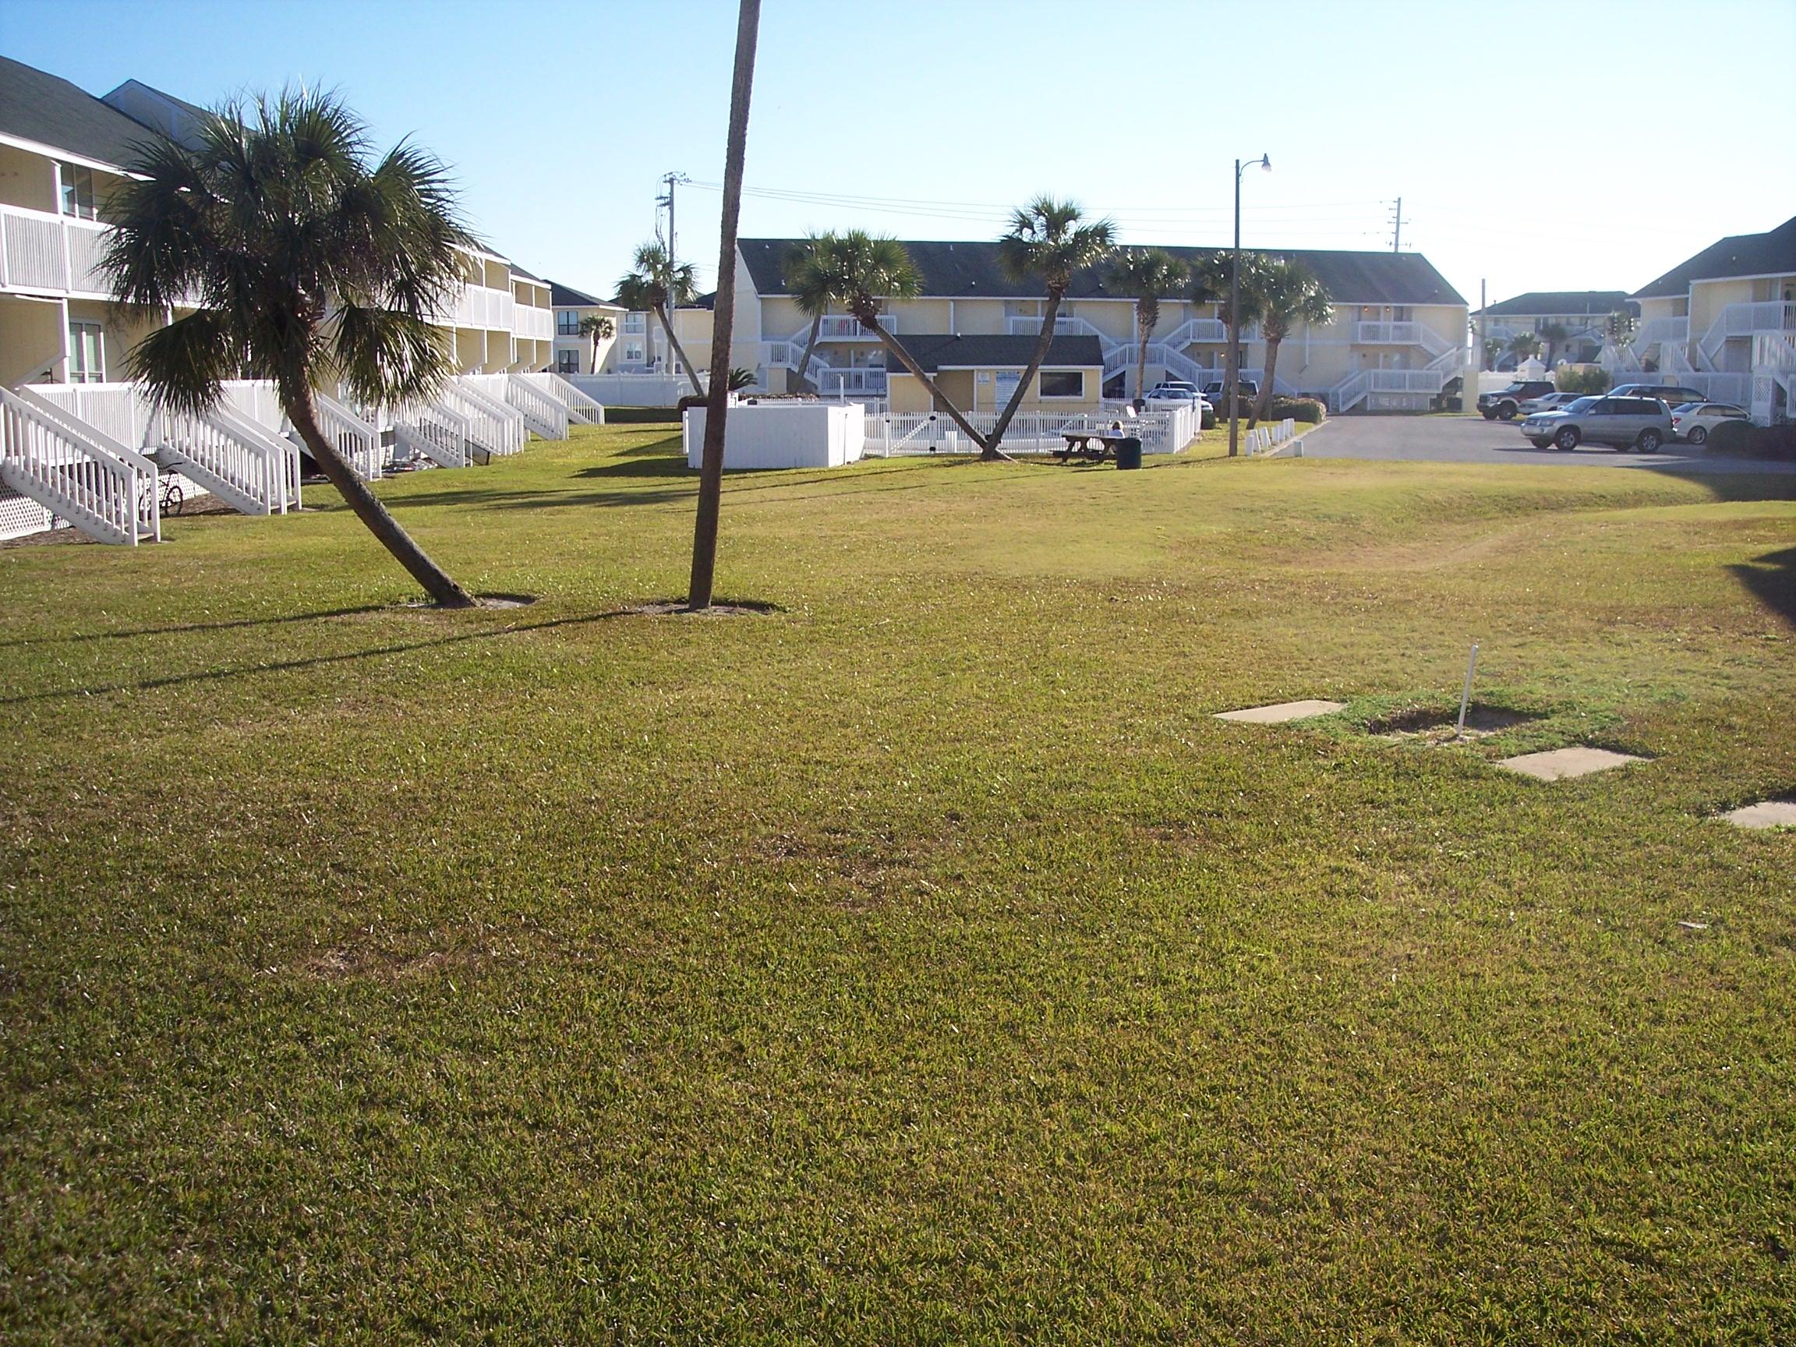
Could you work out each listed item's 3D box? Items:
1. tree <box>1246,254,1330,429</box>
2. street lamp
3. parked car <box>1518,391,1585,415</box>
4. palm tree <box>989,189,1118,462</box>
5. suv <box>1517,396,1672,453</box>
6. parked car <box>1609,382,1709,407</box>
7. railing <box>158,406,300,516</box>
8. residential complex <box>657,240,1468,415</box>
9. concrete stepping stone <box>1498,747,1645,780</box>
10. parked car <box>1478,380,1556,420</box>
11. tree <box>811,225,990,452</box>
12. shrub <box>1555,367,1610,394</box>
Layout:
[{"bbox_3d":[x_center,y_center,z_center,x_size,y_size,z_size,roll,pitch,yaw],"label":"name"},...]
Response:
[{"bbox_3d":[16.581,-13.887,85.385,3.500,7.070,3.300,0,8,0],"label":"tree"},{"bbox_3d":[10.266,-10.655,58.857,1.200,8.650,0.400,0,9,0],"label":"street lamp"},{"bbox_3d":[32.480,-12.822,97.678,4.900,1.430,1.830,-2,9,-12],"label":"parked car"},{"bbox_3d":[4.477,-9.978,58.459,3.600,7.400,3.400,0,9,0],"label":"palm tree"},{"bbox_3d":[21.782,-7.793,63.142,4.690,1.730,1.830,-1,9,-9],"label":"suv"},{"bbox_3d":[32.268,-11.072,84.284,5.000,1.800,1.950,-1,9,-7],"label":"parked car"},{"bbox_3d":[-11.745,-3.832,35.625,1.866,2.050,1.900,0,8,0],"label":"railing"},{"bbox_3d":[11.113,-18.091,107.091,40.240,8.870,10.000,-3,9,-20],"label":"residential complex"},{"bbox_3d":[4.748,0.657,14.268,1.140,0.060,0.600,-7,11,-38],"label":"concrete stepping stone"},{"bbox_3d":[29.026,-12.733,94.654,4.200,1.880,1.830,-5,10,-32],"label":"parked car"},{"bbox_3d":[0.183,-9.497,58.536,5.000,6.400,3.300,0,9,0],"label":"tree"},{"bbox_3d":[35.907,-14.617,106.004,2.900,2.520,2.500,3,9,17],"label":"shrub"}]

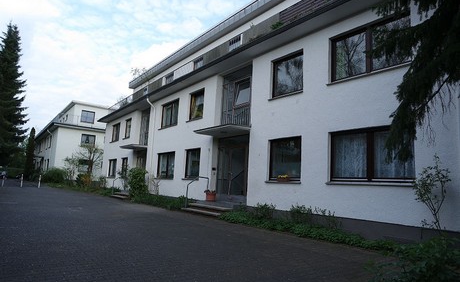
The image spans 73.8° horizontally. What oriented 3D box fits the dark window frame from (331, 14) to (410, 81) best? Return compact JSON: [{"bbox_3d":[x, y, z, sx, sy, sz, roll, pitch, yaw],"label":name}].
[{"bbox_3d":[3.567,-2.370,8.052,0.120,1.351,2.139,9,-10,-37],"label":"dark window frame"}]

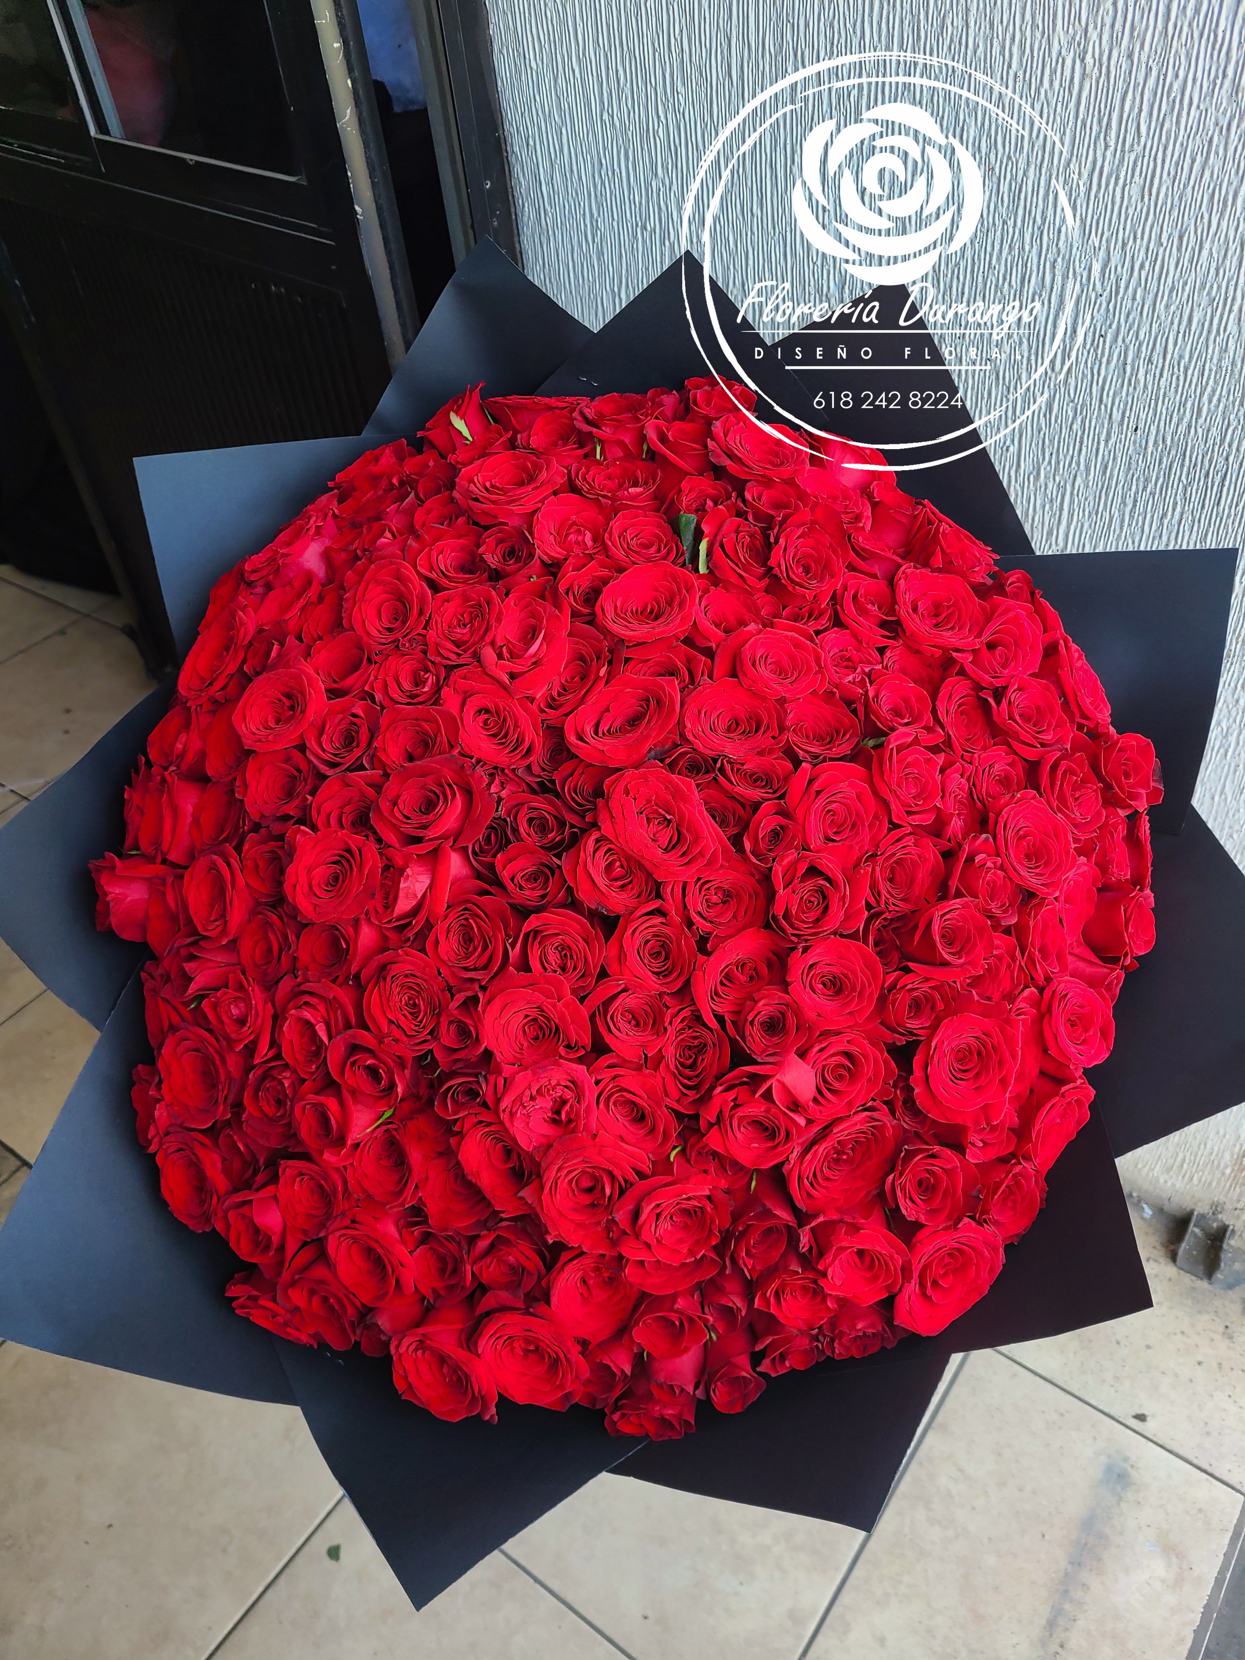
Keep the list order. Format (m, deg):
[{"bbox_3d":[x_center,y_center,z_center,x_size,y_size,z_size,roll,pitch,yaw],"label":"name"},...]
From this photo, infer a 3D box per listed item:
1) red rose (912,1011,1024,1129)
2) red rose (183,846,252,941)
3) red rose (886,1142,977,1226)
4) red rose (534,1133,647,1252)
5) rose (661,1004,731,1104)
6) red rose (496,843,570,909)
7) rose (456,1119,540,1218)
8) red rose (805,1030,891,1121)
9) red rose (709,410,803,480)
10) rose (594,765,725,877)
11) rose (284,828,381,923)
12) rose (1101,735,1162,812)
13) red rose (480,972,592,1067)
[{"bbox_3d":[0.220,0.153,0.805,0.072,0.047,0.072,0,85,-2],"label":"red rose"},{"bbox_3d":[-0.285,0.045,0.890,0.057,0.057,0.046,25,11,30],"label":"red rose"},{"bbox_3d":[0.206,0.242,0.850,0.061,0.047,0.061,0,72,-2],"label":"red rose"},{"bbox_3d":[-0.021,0.237,0.800,0.073,0.057,0.073,0,62,-1],"label":"red rose"},{"bbox_3d":[0.042,0.129,0.718,0.045,0.041,0.051,0,83,0],"label":"rose"},{"bbox_3d":[-0.058,0.032,0.805,0.049,0.041,0.049,1,76,-4],"label":"red rose"},{"bbox_3d":[-0.088,0.228,0.830,0.064,0.050,0.064,0,64,-22],"label":"rose"},{"bbox_3d":[0.145,0.163,0.820,0.059,0.046,0.059,0,74,0],"label":"red rose"},{"bbox_3d":[0.100,-0.278,0.950,0.069,0.054,0.069,0,57,-2],"label":"red rose"},{"bbox_3d":[0.023,-0.003,0.770,0.077,0.050,0.077,2,73,-8],"label":"rose"},{"bbox_3d":[-0.179,0.028,0.769,0.059,0.048,0.059,0,80,6],"label":"rose"},{"bbox_3d":[0.402,-0.046,0.985,0.058,0.058,0.050,-42,15,-33],"label":"rose"},{"bbox_3d":[-0.052,0.120,0.785,0.064,0.045,0.064,-2,76,10],"label":"red rose"}]

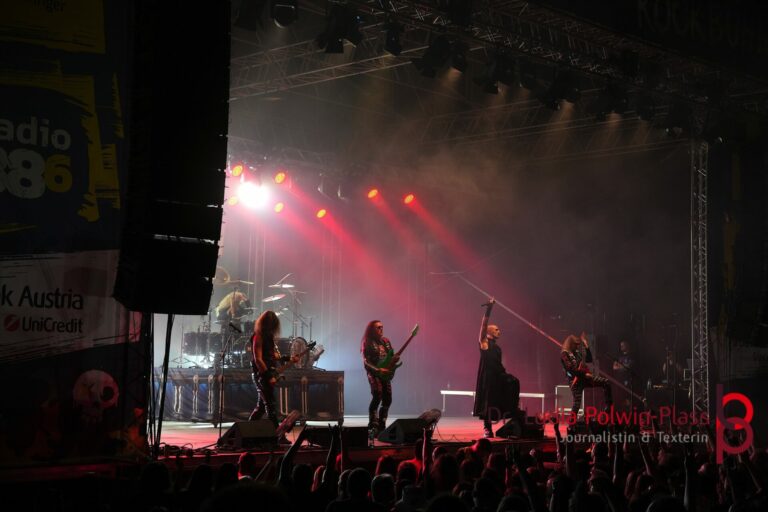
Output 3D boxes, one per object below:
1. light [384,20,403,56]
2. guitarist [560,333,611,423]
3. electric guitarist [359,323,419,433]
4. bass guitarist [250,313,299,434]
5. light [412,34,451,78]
[{"bbox_3d":[0.142,-3.244,17.500,0.290,0.500,0.330,5,-5,-41],"label":"light"},{"bbox_3d":[3.504,2.146,20.300,0.820,1.720,0.620,-1,-5,30],"label":"guitarist"},{"bbox_3d":[0.067,1.827,17.500,0.780,1.740,0.620,5,-6,-43],"label":"electric guitarist"},{"bbox_3d":[-1.526,1.667,16.500,0.620,1.760,0.620,-2,-5,38],"label":"bass guitarist"},{"bbox_3d":[0.729,-3.061,18.000,0.500,0.600,0.420,5,-5,-41],"label":"light"}]

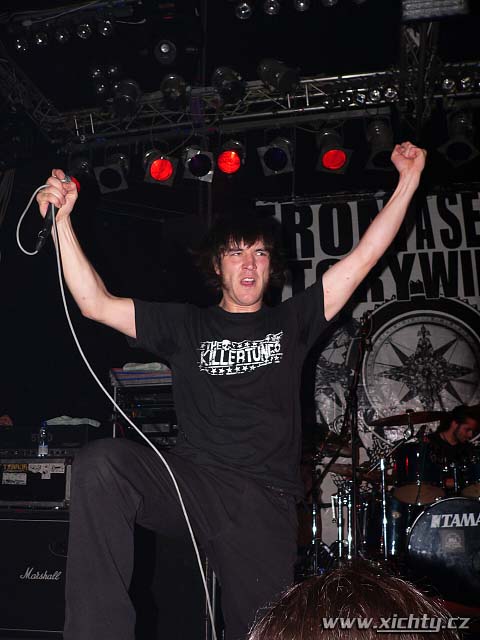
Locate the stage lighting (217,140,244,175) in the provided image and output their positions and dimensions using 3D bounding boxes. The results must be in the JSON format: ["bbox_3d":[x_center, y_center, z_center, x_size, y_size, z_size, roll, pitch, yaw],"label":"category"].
[{"bbox_3d":[-0.076,-1.369,5.602,0.225,0.225,0.300,-2,31,11],"label":"stage lighting"}]

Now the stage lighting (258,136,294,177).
[{"bbox_3d":[0.298,-1.353,5.501,0.250,0.250,0.320,-3,29,14],"label":"stage lighting"}]

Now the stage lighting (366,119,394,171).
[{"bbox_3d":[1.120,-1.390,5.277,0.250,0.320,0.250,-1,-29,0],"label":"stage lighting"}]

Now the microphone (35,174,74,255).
[{"bbox_3d":[-0.469,-0.267,1.700,0.050,0.210,0.050,29,0,-18],"label":"microphone"}]

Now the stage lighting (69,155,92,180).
[{"bbox_3d":[-1.433,-1.367,5.966,0.220,0.220,0.280,3,32,-23],"label":"stage lighting"}]

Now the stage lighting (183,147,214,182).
[{"bbox_3d":[-0.358,-1.327,5.676,0.250,0.250,0.320,1,30,-15],"label":"stage lighting"}]

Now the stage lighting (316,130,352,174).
[{"bbox_3d":[0.757,-1.353,5.374,0.250,0.320,0.250,-1,-43,1],"label":"stage lighting"}]

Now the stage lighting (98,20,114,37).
[{"bbox_3d":[-0.863,-1.883,4.300,0.095,0.095,0.100,2,32,-16],"label":"stage lighting"}]

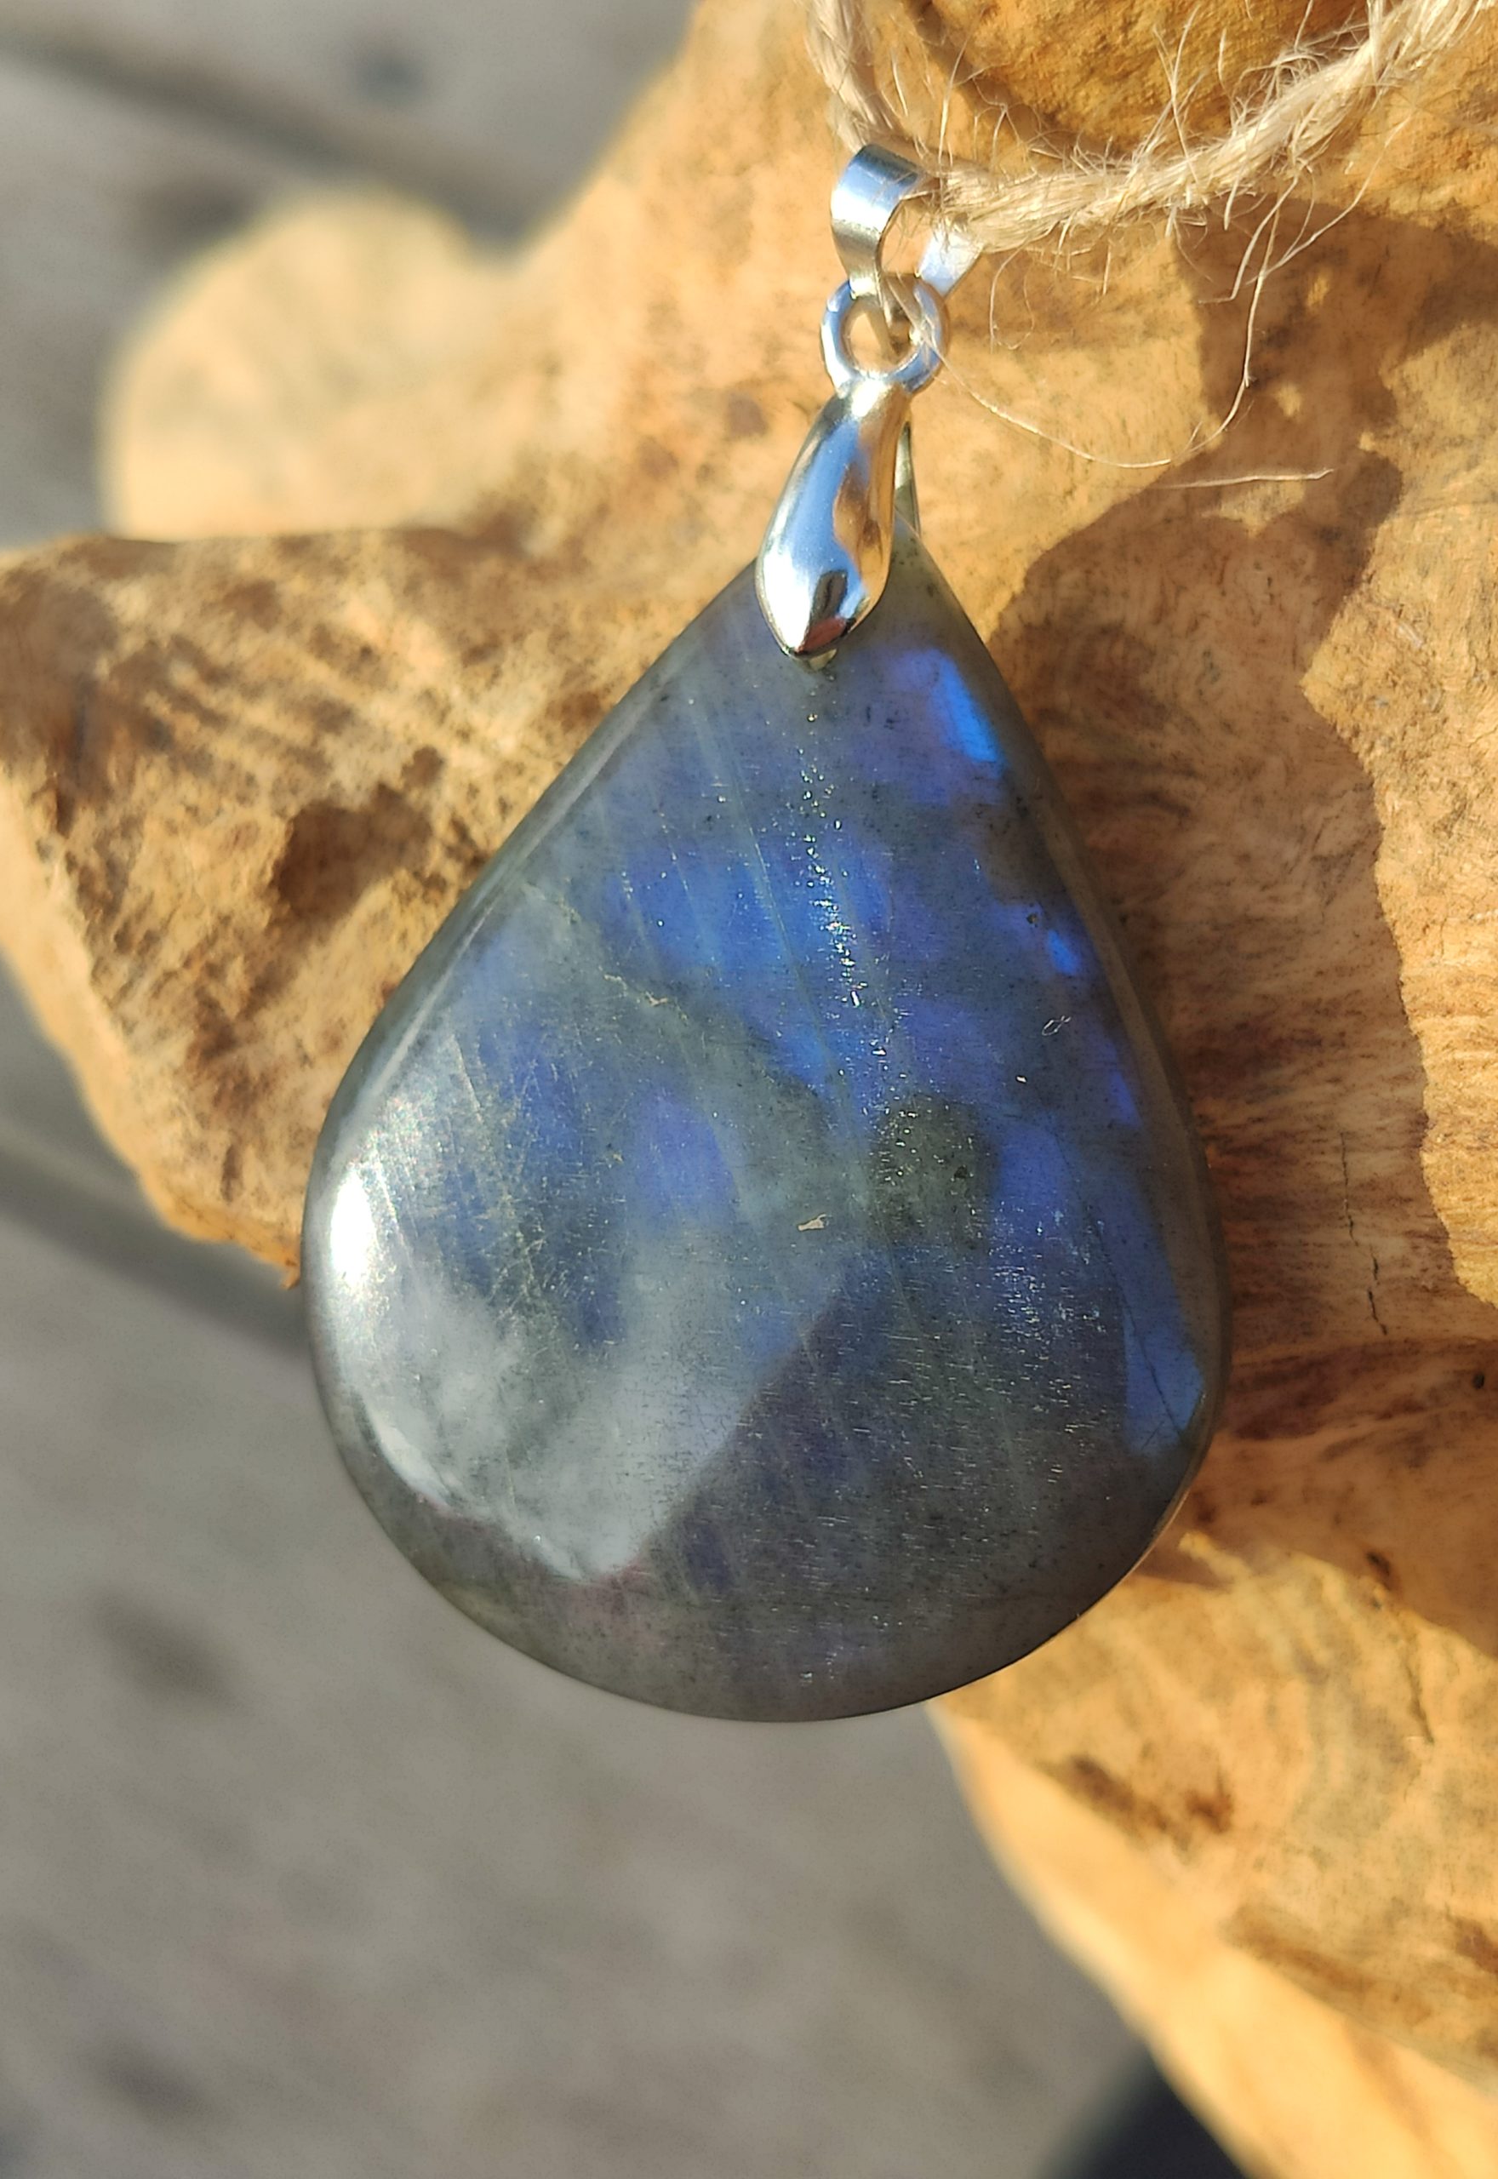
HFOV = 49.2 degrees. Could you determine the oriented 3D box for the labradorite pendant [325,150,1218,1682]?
[{"bbox_3d":[0.002,-0.007,0.071,0.040,0.009,0.067,4,88,7],"label":"labradorite pendant"}]

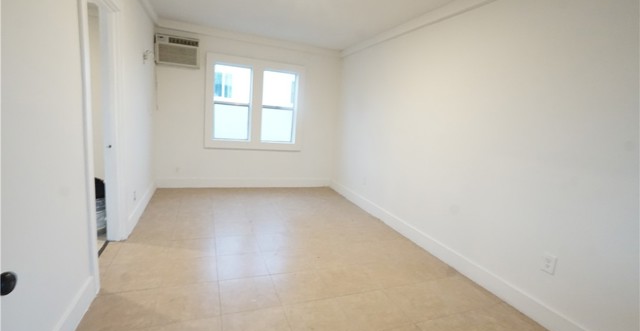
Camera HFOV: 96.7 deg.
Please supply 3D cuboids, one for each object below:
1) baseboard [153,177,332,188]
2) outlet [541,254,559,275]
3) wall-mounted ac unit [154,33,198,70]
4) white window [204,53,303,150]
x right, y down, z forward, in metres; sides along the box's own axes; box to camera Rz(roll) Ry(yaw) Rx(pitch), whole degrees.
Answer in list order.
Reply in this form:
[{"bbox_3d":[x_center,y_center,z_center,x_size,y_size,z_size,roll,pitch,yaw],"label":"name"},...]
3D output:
[{"bbox_3d":[-1.129,0.310,4.873,2.901,0.163,0.022,1,11,-22],"label":"baseboard"},{"bbox_3d":[1.598,0.685,1.990,0.012,0.122,0.077,1,11,-22],"label":"outlet"},{"bbox_3d":[-2.003,-1.598,4.014,0.530,0.375,0.200,1,11,-22],"label":"wall-mounted ac unit"},{"bbox_3d":[-1.031,-0.974,4.635,1.528,1.427,0.100,1,11,-22],"label":"white window"}]

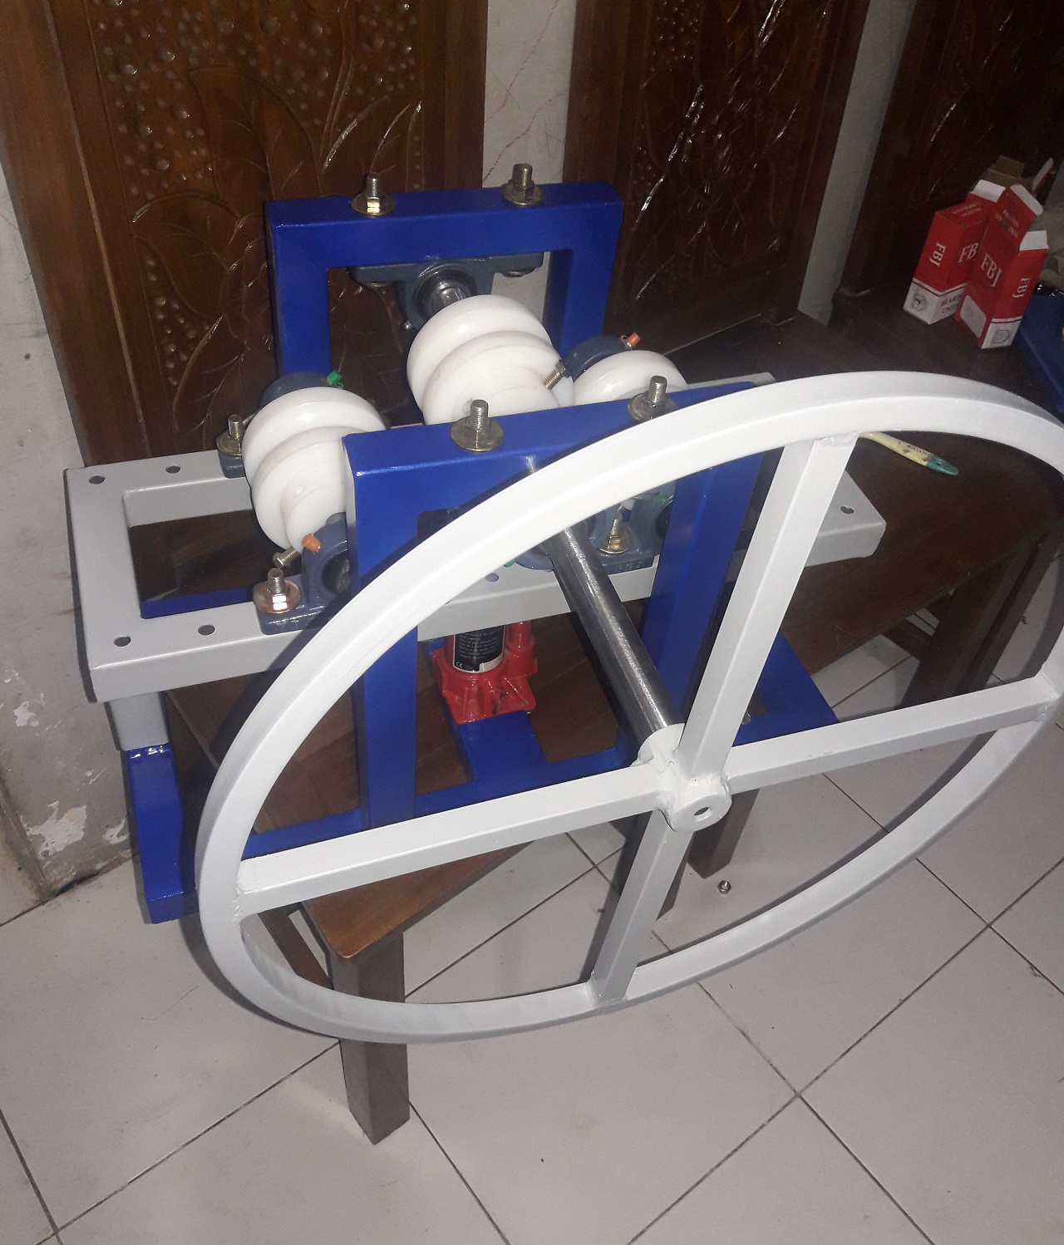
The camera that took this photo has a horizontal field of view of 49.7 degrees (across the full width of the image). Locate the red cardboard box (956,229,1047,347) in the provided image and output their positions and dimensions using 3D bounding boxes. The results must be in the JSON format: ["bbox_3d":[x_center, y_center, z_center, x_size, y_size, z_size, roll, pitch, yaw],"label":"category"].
[{"bbox_3d":[0.740,-0.532,1.812,0.053,0.171,0.087,-8,48,-13],"label":"red cardboard box"}]

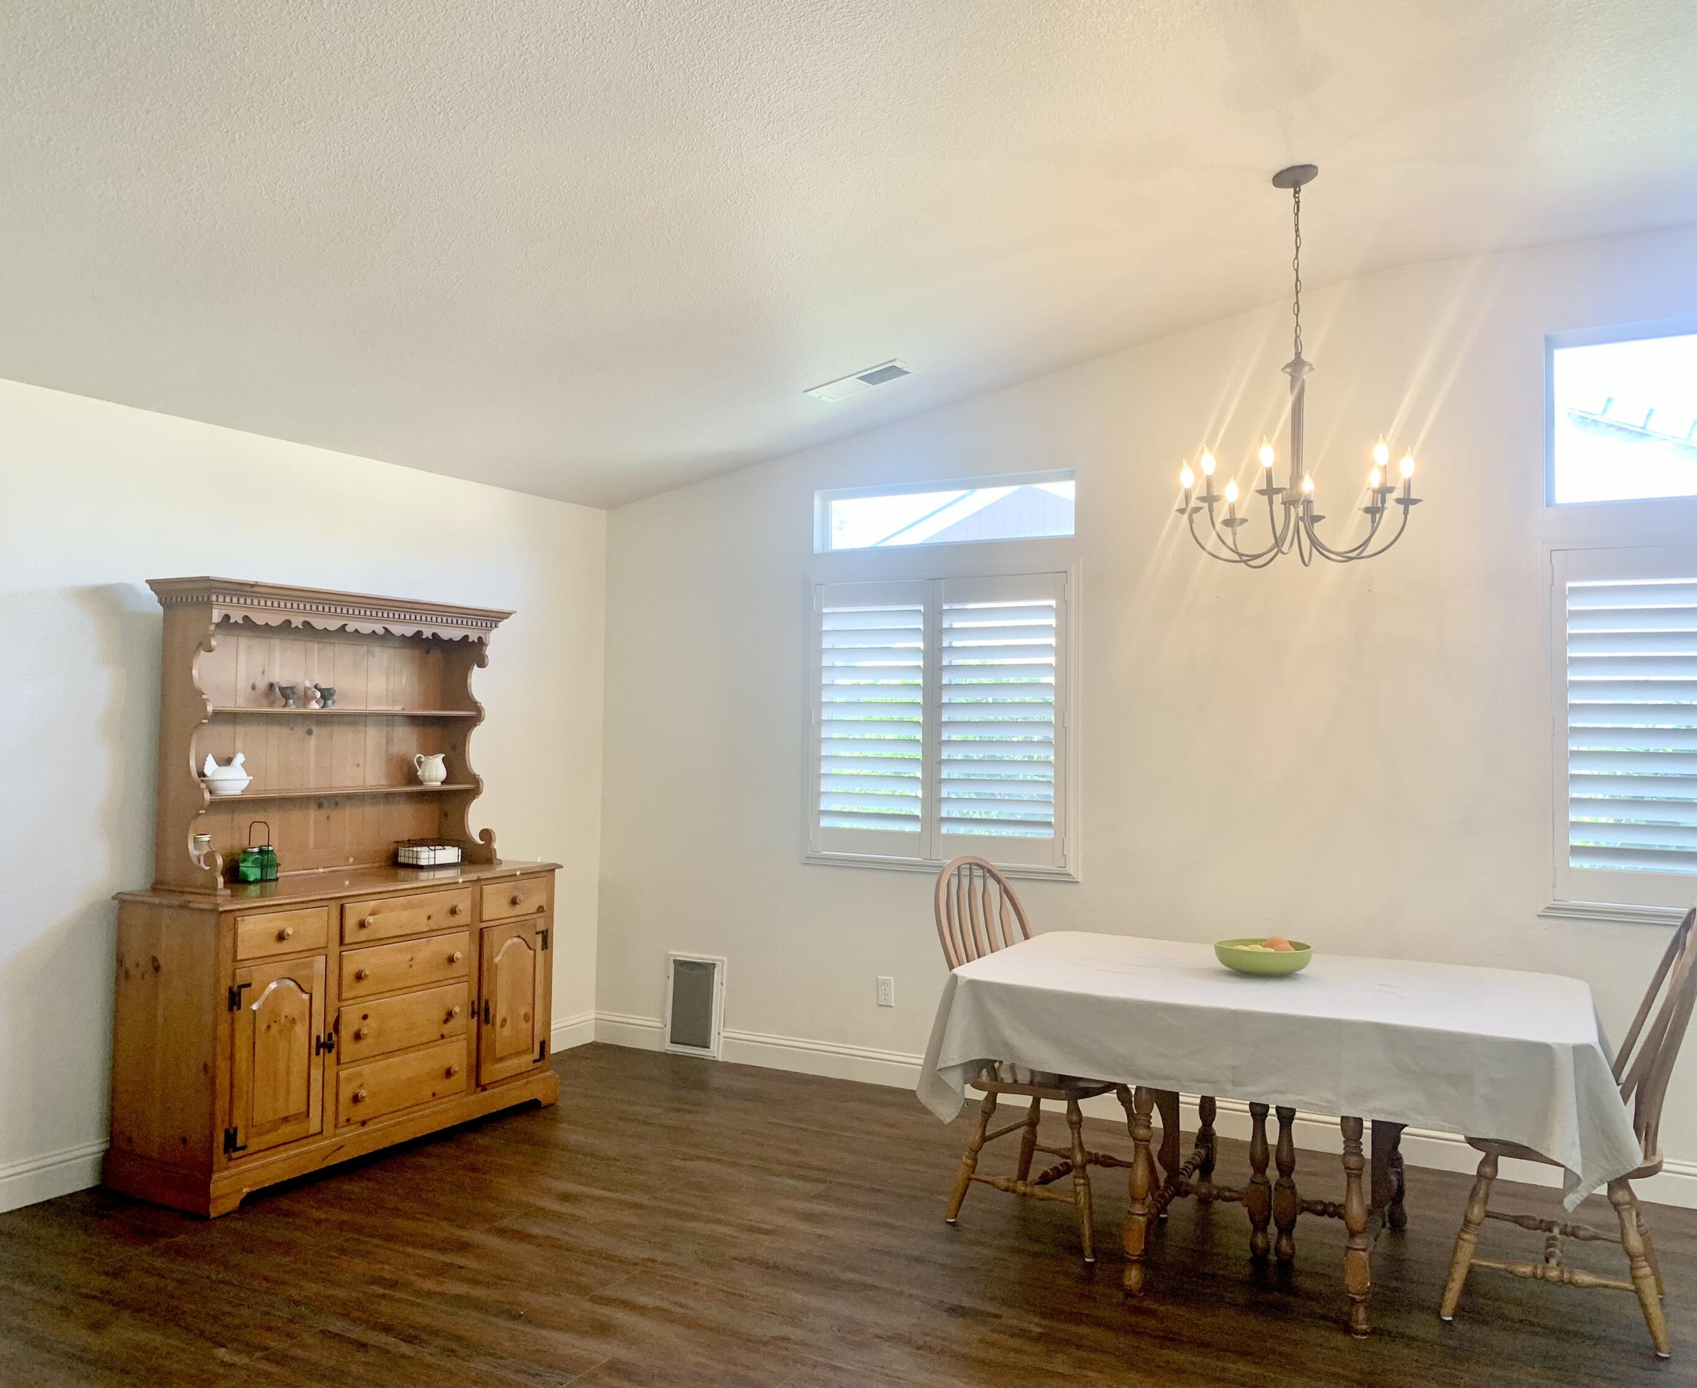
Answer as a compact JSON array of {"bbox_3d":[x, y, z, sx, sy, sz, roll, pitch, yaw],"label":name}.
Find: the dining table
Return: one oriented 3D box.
[{"bbox_3d":[1.171,1.156,3.796,1.656,0.768,1.040,0,-2,29],"label":"dining table"}]

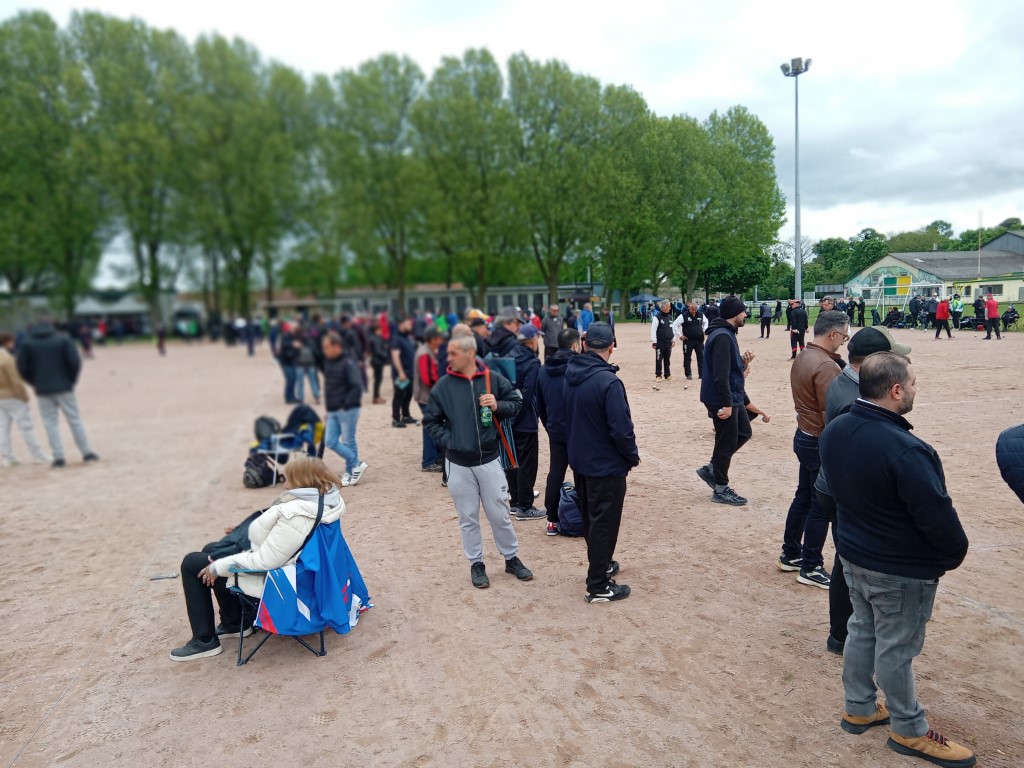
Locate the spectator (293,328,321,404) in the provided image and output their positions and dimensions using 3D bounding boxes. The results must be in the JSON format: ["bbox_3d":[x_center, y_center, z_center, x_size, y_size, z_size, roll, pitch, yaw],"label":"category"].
[{"bbox_3d":[-4.257,-0.381,17.126,0.400,1.600,0.500,1,6,30],"label":"spectator"}]

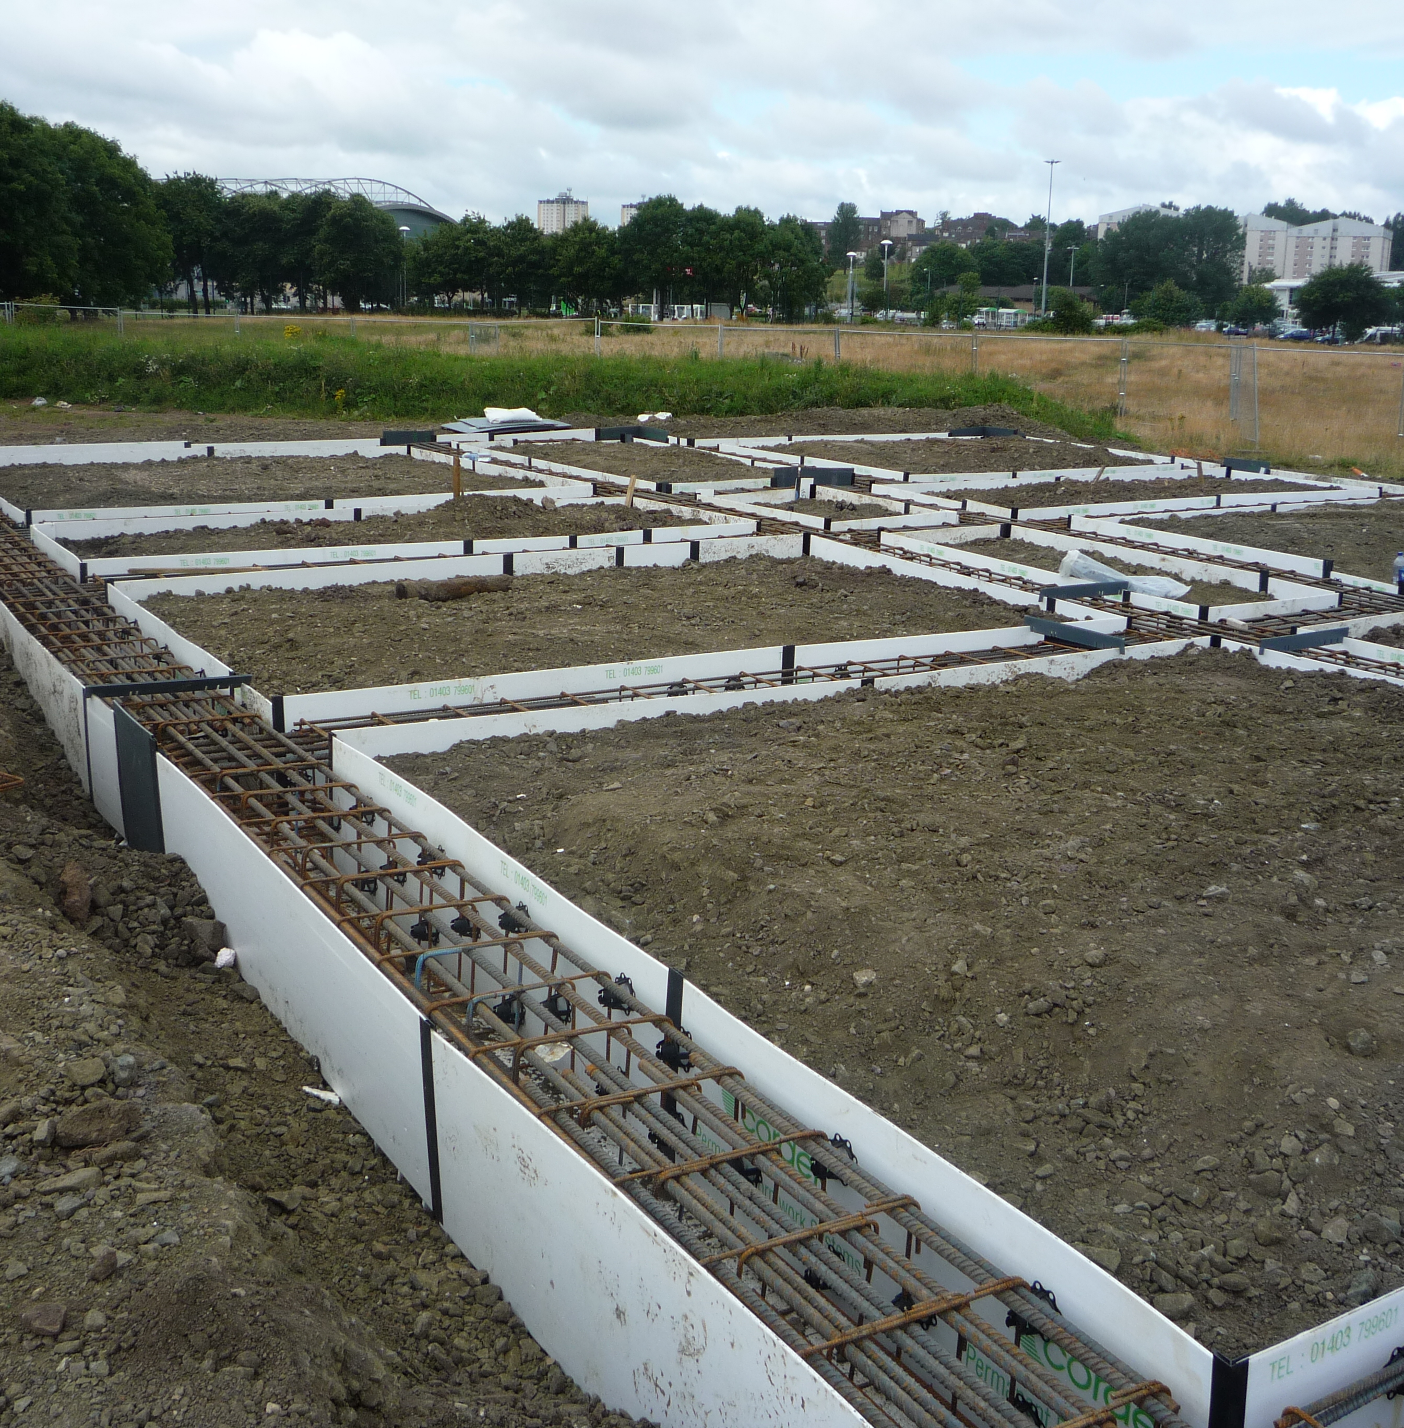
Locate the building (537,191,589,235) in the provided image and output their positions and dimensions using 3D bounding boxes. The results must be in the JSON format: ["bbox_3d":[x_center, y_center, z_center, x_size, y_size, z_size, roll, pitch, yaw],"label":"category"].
[{"bbox_3d":[-104.308,-360.567,1250.113,37.000,68.000,22.000,-1,14,-5],"label":"building"}]

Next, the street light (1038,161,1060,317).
[{"bbox_3d":[44.008,-60.028,210.256,2.100,20.000,1.900,3,15,11],"label":"street light"}]

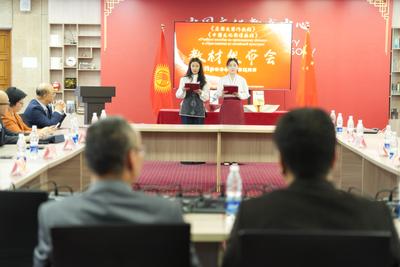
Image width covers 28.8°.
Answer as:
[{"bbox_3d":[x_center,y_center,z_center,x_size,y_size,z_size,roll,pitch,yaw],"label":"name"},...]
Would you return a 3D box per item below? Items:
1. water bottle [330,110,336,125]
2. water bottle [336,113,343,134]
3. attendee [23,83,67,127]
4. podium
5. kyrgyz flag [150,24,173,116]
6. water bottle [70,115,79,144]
[{"bbox_3d":[1.528,-0.144,8.900,0.065,0.235,0.065,1,4,1],"label":"water bottle"},{"bbox_3d":[1.472,-0.095,8.200,0.065,0.235,0.065,1,4,1],"label":"water bottle"},{"bbox_3d":[-1.710,0.042,9.245,0.700,1.260,0.520,1,4,6],"label":"attendee"},{"bbox_3d":[-1.627,-0.133,12.244,0.600,1.180,0.450,-1,4,-13],"label":"podium"},{"bbox_3d":[-0.658,-1.009,13.300,0.380,1.580,0.280,1,4,1],"label":"kyrgyz flag"},{"bbox_3d":[-1.092,-0.024,6.800,0.065,0.235,0.065,1,4,1],"label":"water bottle"}]

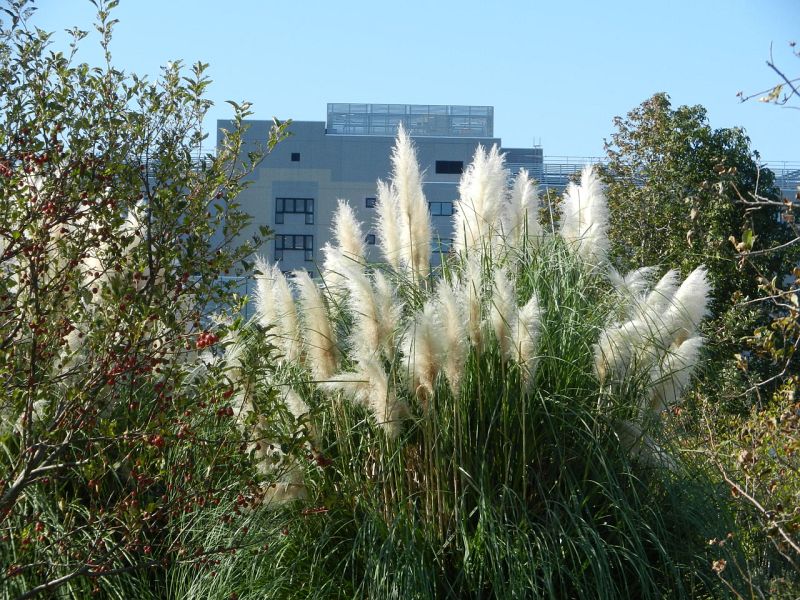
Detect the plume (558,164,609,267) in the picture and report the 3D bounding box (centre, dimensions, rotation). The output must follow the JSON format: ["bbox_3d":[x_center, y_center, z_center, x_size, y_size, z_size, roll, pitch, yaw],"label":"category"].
[{"bbox_3d":[0.866,-0.397,11.500,0.239,0.479,0.197,0,0,0],"label":"plume"}]

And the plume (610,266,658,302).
[{"bbox_3d":[1.087,-0.067,11.400,0.233,0.186,0.158,0,0,0],"label":"plume"}]

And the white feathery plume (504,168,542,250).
[{"bbox_3d":[0.585,-0.414,11.600,0.175,0.417,0.161,0,0,0],"label":"white feathery plume"}]

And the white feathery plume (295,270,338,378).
[{"bbox_3d":[-0.378,0.116,11.100,0.127,0.507,0.127,-13,0,0],"label":"white feathery plume"}]

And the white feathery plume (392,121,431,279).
[{"bbox_3d":[0.049,-0.458,11.400,0.158,0.712,0.158,-4,0,0],"label":"white feathery plume"}]

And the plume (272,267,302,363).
[{"bbox_3d":[-0.514,0.066,11.200,0.101,0.443,0.110,-10,0,0],"label":"plume"}]

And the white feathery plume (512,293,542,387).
[{"bbox_3d":[0.567,0.176,10.900,0.120,0.418,0.125,4,0,0],"label":"white feathery plume"}]

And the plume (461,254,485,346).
[{"bbox_3d":[0.329,0.002,11.100,0.104,0.435,0.109,-2,0,0],"label":"plume"}]

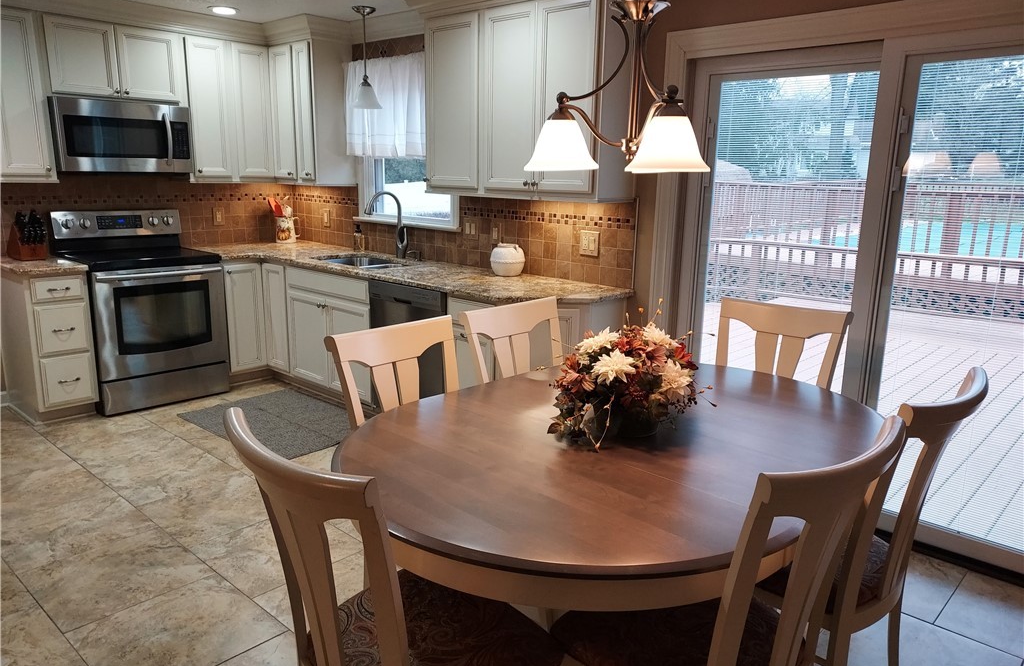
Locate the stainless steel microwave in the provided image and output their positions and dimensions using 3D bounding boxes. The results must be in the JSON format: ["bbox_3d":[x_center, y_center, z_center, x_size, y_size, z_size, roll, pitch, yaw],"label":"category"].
[{"bbox_3d":[-2.457,-1.212,4.420,0.400,0.413,0.755,12,17,40],"label":"stainless steel microwave"}]

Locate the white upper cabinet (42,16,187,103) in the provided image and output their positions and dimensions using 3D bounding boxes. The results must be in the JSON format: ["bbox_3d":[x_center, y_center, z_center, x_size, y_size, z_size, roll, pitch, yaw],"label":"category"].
[{"bbox_3d":[-2.448,-1.631,4.328,0.347,0.433,0.775,13,17,40],"label":"white upper cabinet"}]

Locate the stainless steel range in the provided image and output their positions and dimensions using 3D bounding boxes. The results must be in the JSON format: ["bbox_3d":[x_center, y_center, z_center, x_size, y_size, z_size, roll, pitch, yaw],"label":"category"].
[{"bbox_3d":[-2.363,-0.170,4.553,0.695,1.178,0.762,12,17,40],"label":"stainless steel range"}]

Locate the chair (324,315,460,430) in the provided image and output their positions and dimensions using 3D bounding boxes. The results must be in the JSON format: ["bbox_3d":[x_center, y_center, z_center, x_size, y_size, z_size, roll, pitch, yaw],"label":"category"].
[{"bbox_3d":[-0.197,0.511,2.188,0.553,1.005,0.492,13,17,42],"label":"chair"}]

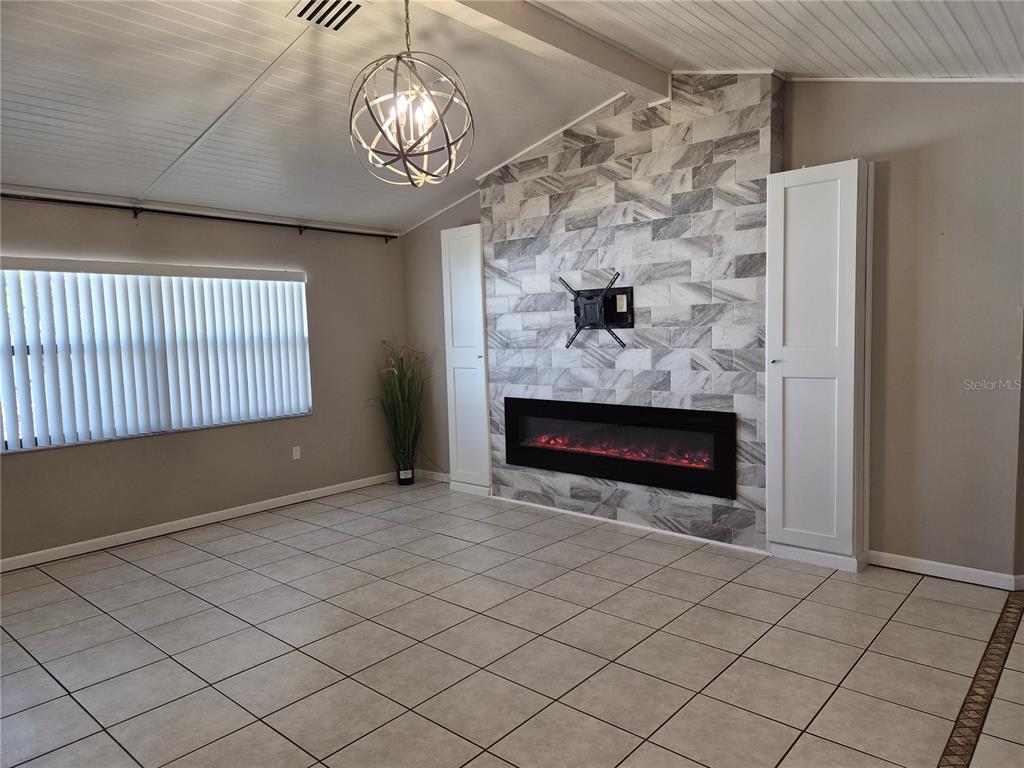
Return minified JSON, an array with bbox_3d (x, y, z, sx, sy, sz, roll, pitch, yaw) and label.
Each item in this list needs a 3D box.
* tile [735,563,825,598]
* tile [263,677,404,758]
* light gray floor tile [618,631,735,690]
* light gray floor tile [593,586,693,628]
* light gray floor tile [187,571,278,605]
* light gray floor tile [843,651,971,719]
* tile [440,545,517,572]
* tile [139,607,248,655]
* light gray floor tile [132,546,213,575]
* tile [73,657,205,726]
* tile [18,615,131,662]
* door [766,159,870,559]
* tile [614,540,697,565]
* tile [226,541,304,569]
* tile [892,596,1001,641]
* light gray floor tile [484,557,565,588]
[{"bbox_3d":[1.538,1.129,3.914,0.401,0.012,0.401,3,6,41],"label":"tile"},{"bbox_3d":[-0.682,1.280,2.630,0.402,0.010,0.402,2,6,41],"label":"tile"},{"bbox_3d":[0.737,1.239,3.042,0.406,0.010,0.406,3,6,41],"label":"light gray floor tile"},{"bbox_3d":[0.699,1.193,3.622,0.406,0.010,0.406,3,6,41],"label":"light gray floor tile"},{"bbox_3d":[-1.637,1.200,4.031,0.402,0.010,0.402,3,6,41],"label":"light gray floor tile"},{"bbox_3d":[1.641,1.240,2.821,0.409,0.010,0.409,3,6,41],"label":"light gray floor tile"},{"bbox_3d":[-0.220,1.132,4.394,0.402,0.010,0.402,2,6,41],"label":"tile"},{"bbox_3d":[-1.596,1.242,3.425,0.402,0.010,0.402,2,6,41],"label":"tile"},{"bbox_3d":[-2.246,1.172,4.534,0.402,0.010,0.402,2,6,41],"label":"light gray floor tile"},{"bbox_3d":[-1.582,1.305,2.890,0.406,0.010,0.406,3,6,41],"label":"tile"},{"bbox_3d":[-2.193,1.276,3.423,0.406,0.010,0.406,3,6,41],"label":"tile"},{"bbox_3d":[1.841,-0.135,4.172,0.517,2.310,0.100,3,6,41],"label":"door"},{"bbox_3d":[0.948,1.118,4.534,0.409,0.010,0.409,3,6,41],"label":"tile"},{"bbox_3d":[-1.667,1.155,4.579,0.401,0.012,0.401,3,6,41],"label":"tile"},{"bbox_3d":[2.145,1.157,3.379,0.397,0.012,0.401,3,6,41],"label":"tile"},{"bbox_3d":[0.085,1.163,4.176,0.406,0.010,0.406,3,6,41],"label":"light gray floor tile"}]

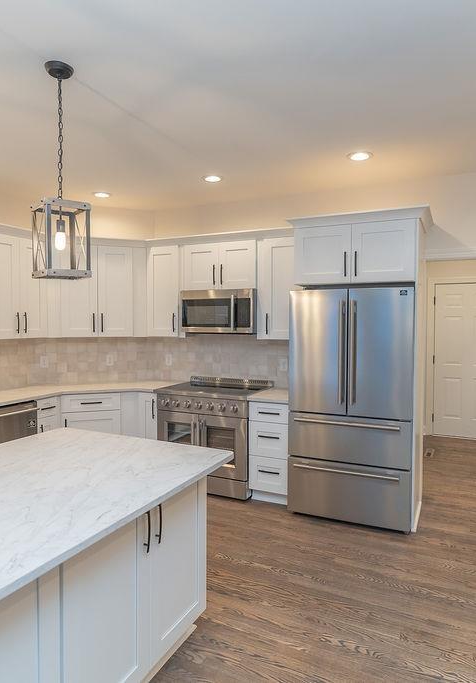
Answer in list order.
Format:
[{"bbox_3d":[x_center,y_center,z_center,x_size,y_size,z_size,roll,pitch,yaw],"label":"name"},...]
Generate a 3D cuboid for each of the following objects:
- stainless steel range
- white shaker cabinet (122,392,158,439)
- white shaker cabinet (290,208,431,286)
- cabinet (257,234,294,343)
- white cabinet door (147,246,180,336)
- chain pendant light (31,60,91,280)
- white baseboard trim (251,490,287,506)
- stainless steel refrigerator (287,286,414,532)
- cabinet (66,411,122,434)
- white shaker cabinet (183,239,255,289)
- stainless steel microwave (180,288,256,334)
[{"bbox_3d":[-0.199,0.883,4.340,0.911,0.976,0.740,1,2,25],"label":"stainless steel range"},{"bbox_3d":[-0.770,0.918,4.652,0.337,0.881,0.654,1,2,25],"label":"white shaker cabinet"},{"bbox_3d":[1.016,-0.714,3.757,1.012,0.518,0.720,1,2,25],"label":"white shaker cabinet"},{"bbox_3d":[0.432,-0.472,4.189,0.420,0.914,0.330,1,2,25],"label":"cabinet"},{"bbox_3d":[-0.735,-0.486,4.428,0.372,0.885,0.030,1,2,24],"label":"white cabinet door"},{"bbox_3d":[-0.849,-0.807,2.184,0.210,1.000,0.210,-2,3,-41],"label":"chain pendant light"},{"bbox_3d":[0.285,1.315,3.873,0.350,0.110,0.020,1,2,25],"label":"white baseboard trim"},{"bbox_3d":[0.974,0.495,3.747,0.916,1.792,0.770,1,2,25],"label":"stainless steel refrigerator"},{"bbox_3d":[-1.438,0.933,4.497,0.530,0.588,0.550,-1,2,-18],"label":"cabinet"},{"bbox_3d":[-0.127,-0.714,4.446,0.811,0.439,0.330,1,2,25],"label":"white shaker cabinet"},{"bbox_3d":[-0.114,-0.289,4.448,0.762,0.413,0.418,1,2,25],"label":"stainless steel microwave"}]

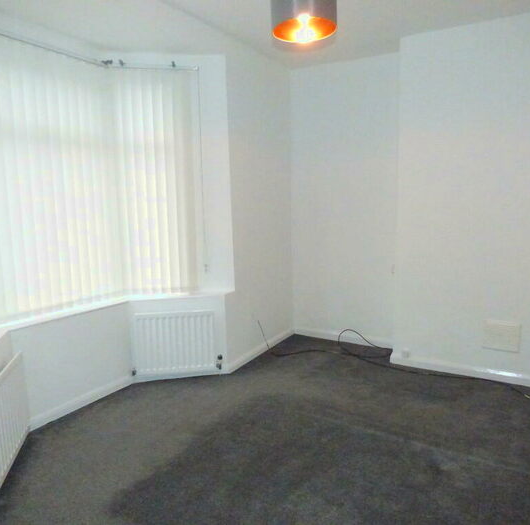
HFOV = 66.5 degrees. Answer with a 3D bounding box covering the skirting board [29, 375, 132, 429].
[{"bbox_3d":[-1.291,0.984,2.894,0.022,0.090,0.810,4,10,32],"label":"skirting board"}]

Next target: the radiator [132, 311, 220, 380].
[{"bbox_3d":[-0.697,0.641,3.215,0.630,0.490,0.100,-3,8,-9],"label":"radiator"}]

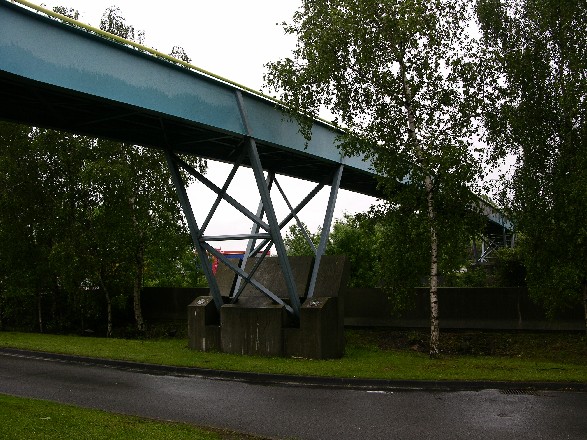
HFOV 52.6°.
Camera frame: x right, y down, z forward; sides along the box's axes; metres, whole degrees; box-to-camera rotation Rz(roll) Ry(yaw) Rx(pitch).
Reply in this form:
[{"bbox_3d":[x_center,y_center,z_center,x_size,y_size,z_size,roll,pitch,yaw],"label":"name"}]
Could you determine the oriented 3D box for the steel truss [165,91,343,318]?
[{"bbox_3d":[-0.780,0.024,14.197,2.447,4.565,4.343,-4,-6,34],"label":"steel truss"}]

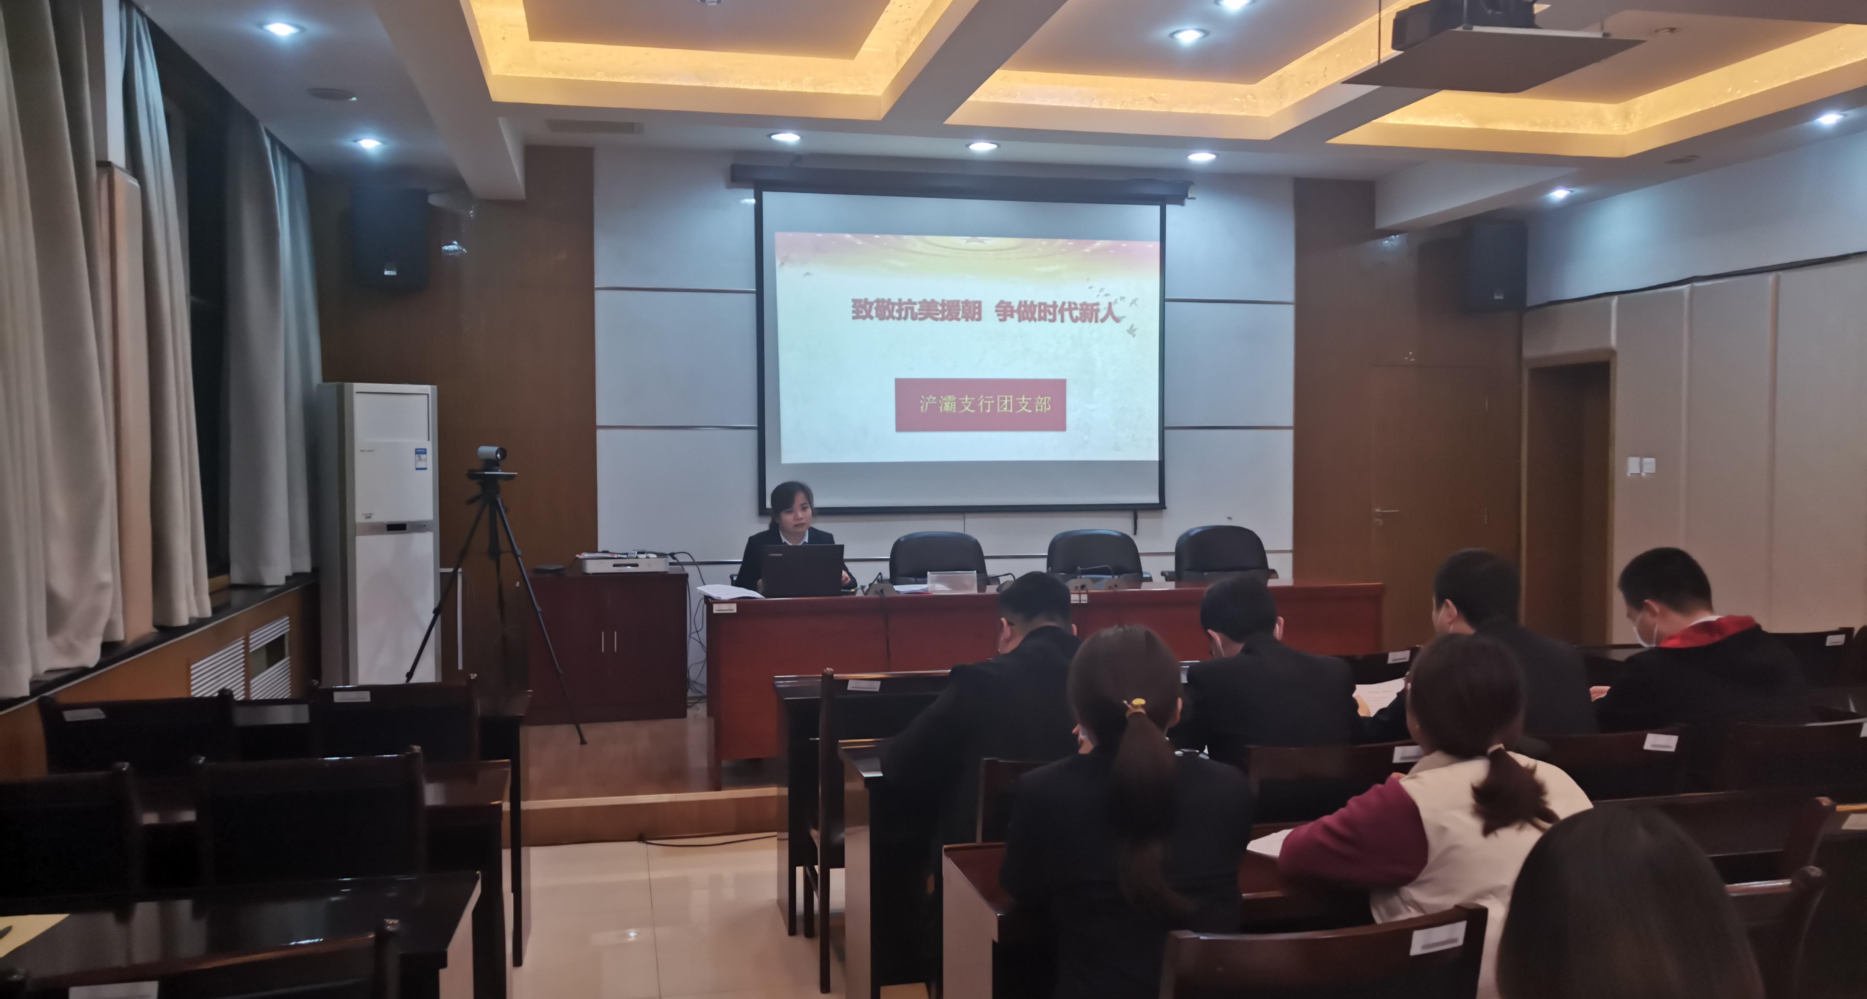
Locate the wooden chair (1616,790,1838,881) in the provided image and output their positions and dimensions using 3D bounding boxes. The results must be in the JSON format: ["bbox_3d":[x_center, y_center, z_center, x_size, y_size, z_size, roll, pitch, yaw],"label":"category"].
[{"bbox_3d":[1.284,0.967,2.718,0.450,0.910,0.550,0,2,-12],"label":"wooden chair"}]

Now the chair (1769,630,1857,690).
[{"bbox_3d":[2.849,0.895,5.087,0.440,0.930,0.560,-1,2,-12],"label":"chair"}]

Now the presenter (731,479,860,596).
[{"bbox_3d":[-0.615,0.523,6.538,0.530,1.220,0.660,0,2,-12],"label":"presenter"}]

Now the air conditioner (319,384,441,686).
[{"bbox_3d":[-2.750,0.267,7.249,0.320,1.700,0.480,1,2,44],"label":"air conditioner"}]

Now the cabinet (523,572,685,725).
[{"bbox_3d":[-1.673,0.731,7.448,0.790,0.755,0.420,0,2,-12],"label":"cabinet"}]

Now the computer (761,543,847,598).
[{"bbox_3d":[-0.557,0.293,6.247,0.345,0.220,0.260,-1,2,-12],"label":"computer"}]

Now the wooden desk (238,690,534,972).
[{"bbox_3d":[-1.844,1.015,4.408,1.200,0.750,0.450,-1,2,-12],"label":"wooden desk"}]

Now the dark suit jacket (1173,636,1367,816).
[{"bbox_3d":[0.799,0.627,3.513,0.500,0.660,0.420,0,2,-3],"label":"dark suit jacket"}]

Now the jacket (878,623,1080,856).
[{"bbox_3d":[0.172,0.604,3.261,0.570,0.665,0.510,-1,2,-12],"label":"jacket"}]

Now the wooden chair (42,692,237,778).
[{"bbox_3d":[-2.119,0.960,4.034,0.450,0.920,0.540,-1,2,-12],"label":"wooden chair"}]

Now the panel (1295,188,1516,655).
[{"bbox_3d":[2.973,-0.434,9.098,1.570,3.040,0.060,-1,2,-12],"label":"panel"}]

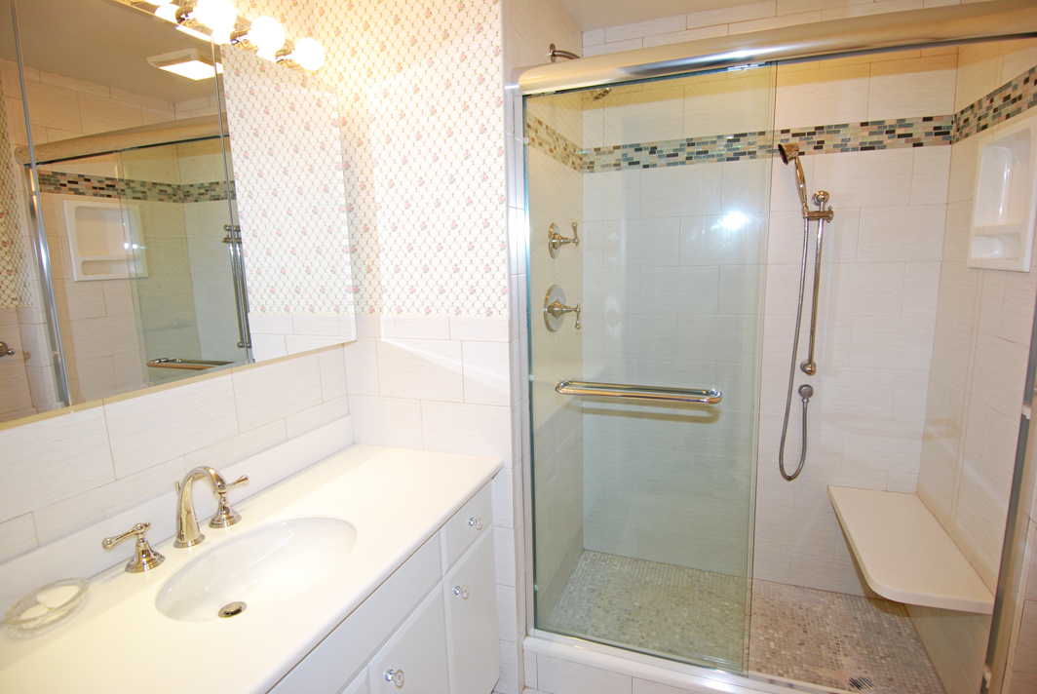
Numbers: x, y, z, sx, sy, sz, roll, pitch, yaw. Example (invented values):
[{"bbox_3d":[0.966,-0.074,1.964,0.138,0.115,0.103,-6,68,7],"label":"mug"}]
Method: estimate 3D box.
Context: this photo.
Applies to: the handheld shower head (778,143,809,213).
[{"bbox_3d":[1.032,-0.628,1.936,0.072,0.273,0.080,-11,5,17],"label":"handheld shower head"}]

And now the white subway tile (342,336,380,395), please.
[{"bbox_3d":[-0.535,0.068,1.782,0.129,0.198,0.010,2,9,20],"label":"white subway tile"}]

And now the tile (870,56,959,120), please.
[{"bbox_3d":[1.396,-0.913,1.846,0.257,0.197,0.010,2,9,20],"label":"tile"}]

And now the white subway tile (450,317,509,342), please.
[{"bbox_3d":[-0.122,-0.054,1.608,0.196,0.070,0.010,2,9,20],"label":"white subway tile"}]

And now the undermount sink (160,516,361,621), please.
[{"bbox_3d":[-0.532,0.533,1.115,0.347,0.155,0.407,2,9,20],"label":"undermount sink"}]

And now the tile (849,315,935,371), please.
[{"bbox_3d":[1.419,-0.013,1.984,0.271,0.199,0.010,2,9,20],"label":"tile"}]

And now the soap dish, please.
[{"bbox_3d":[-0.848,0.469,0.939,0.125,0.036,0.126,2,9,20],"label":"soap dish"}]

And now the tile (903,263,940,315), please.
[{"bbox_3d":[1.492,-0.212,1.925,0.106,0.202,0.010,2,9,20],"label":"tile"}]

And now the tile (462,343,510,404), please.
[{"bbox_3d":[-0.099,0.082,1.621,0.154,0.198,0.010,2,9,20],"label":"tile"}]

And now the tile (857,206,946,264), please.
[{"bbox_3d":[1.411,-0.415,1.922,0.267,0.199,0.010,2,9,20],"label":"tile"}]

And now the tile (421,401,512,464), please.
[{"bbox_3d":[-0.169,0.277,1.679,0.315,0.196,0.010,2,9,20],"label":"tile"}]

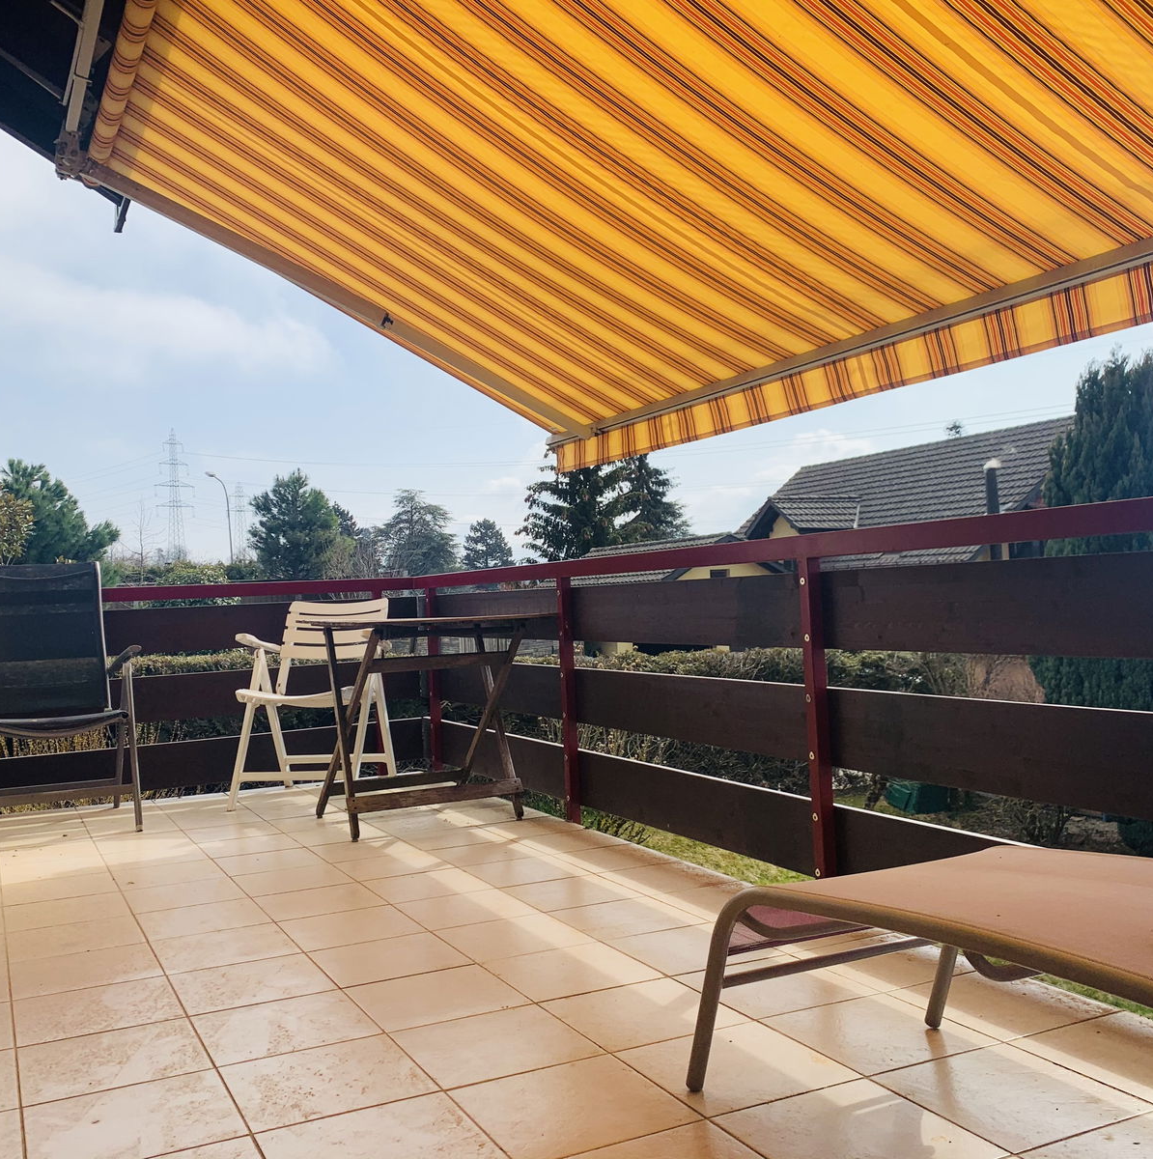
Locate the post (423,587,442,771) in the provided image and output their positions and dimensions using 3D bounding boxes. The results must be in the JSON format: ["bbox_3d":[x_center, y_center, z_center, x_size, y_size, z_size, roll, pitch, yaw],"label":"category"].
[{"bbox_3d":[-0.685,0.483,5.521,0.046,0.899,0.046,-2,-1,-27],"label":"post"}]

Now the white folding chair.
[{"bbox_3d":[-1.129,0.510,4.977,0.585,0.844,0.631,-3,-1,9],"label":"white folding chair"}]

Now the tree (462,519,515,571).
[{"bbox_3d":[-4.966,0.298,67.928,3.200,7.749,3.200,-2,-1,-27],"label":"tree"}]

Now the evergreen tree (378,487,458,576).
[{"bbox_3d":[-8.022,-0.283,59.917,4.200,8.867,4.200,-2,-1,-27],"label":"evergreen tree"}]

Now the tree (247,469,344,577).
[{"bbox_3d":[-7.633,0.299,31.938,2.700,6.630,2.700,-2,-1,-27],"label":"tree"}]

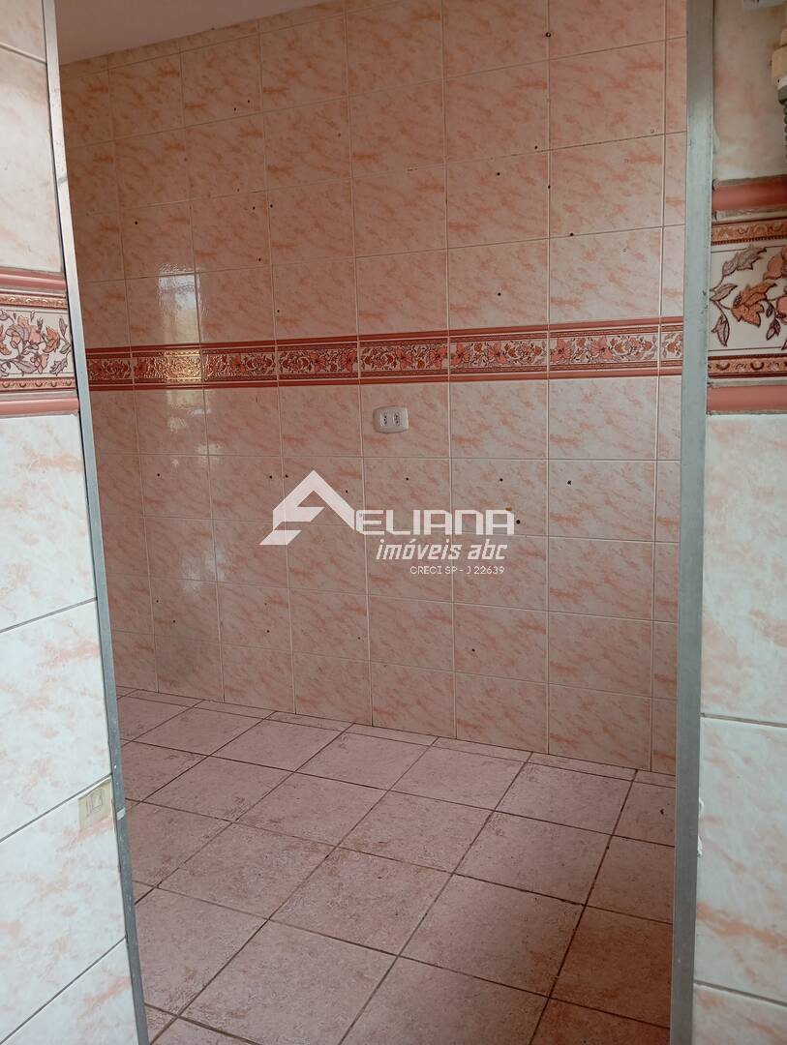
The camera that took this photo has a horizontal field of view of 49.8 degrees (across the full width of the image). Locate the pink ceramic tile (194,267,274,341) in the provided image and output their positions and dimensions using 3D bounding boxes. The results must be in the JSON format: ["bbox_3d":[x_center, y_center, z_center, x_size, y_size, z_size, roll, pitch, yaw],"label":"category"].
[{"bbox_3d":[-0.574,-0.790,3.079,0.330,0.250,0.010,3,11,24],"label":"pink ceramic tile"}]

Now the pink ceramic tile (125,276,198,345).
[{"bbox_3d":[-0.877,-0.804,3.225,0.330,0.254,0.010,3,11,25],"label":"pink ceramic tile"}]

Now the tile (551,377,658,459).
[{"bbox_3d":[0.644,-0.317,2.606,0.330,0.250,0.010,3,11,25],"label":"tile"}]

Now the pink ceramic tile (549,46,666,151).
[{"bbox_3d":[0.614,-1.226,2.444,0.330,0.250,0.010,3,11,24],"label":"pink ceramic tile"}]

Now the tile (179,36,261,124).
[{"bbox_3d":[-0.600,-1.541,2.969,0.331,0.251,0.010,3,11,25],"label":"tile"}]

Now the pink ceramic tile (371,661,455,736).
[{"bbox_3d":[0.070,0.641,3.054,0.329,0.245,0.010,3,11,25],"label":"pink ceramic tile"}]

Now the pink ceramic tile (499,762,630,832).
[{"bbox_3d":[0.527,0.840,2.588,0.339,0.010,0.339,3,11,25],"label":"pink ceramic tile"}]

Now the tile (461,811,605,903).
[{"bbox_3d":[0.379,0.886,2.256,0.336,0.010,0.335,3,11,25],"label":"tile"}]

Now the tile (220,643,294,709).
[{"bbox_3d":[-0.534,0.614,3.340,0.331,0.251,0.010,3,11,25],"label":"tile"}]

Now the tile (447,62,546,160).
[{"bbox_3d":[0.310,-1.232,2.558,0.325,0.246,0.010,3,11,25],"label":"tile"}]

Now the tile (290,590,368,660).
[{"bbox_3d":[-0.237,0.380,3.144,0.330,0.250,0.010,3,11,24],"label":"tile"}]

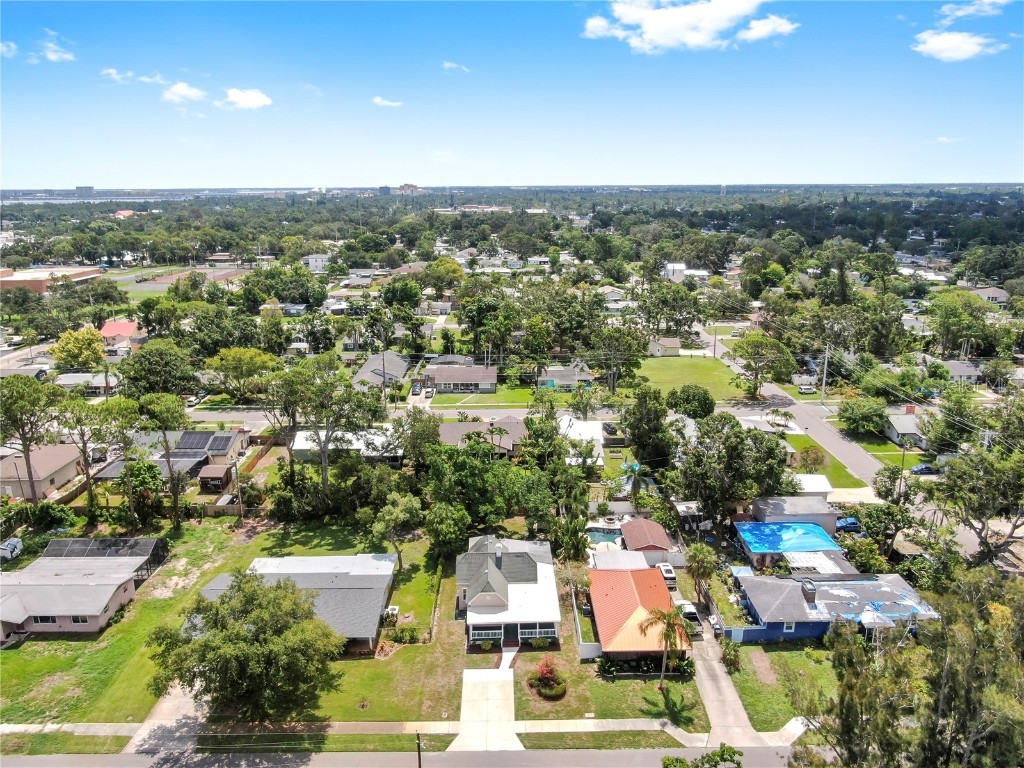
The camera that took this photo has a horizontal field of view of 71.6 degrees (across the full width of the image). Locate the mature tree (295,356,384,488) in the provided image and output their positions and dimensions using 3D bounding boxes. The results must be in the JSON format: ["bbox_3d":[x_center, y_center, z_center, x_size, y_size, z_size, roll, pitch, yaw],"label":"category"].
[{"bbox_3d":[-27.570,6.778,112.988,15.000,23.200,13.500,0,16,0],"label":"mature tree"}]

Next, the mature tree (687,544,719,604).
[{"bbox_3d":[22.530,22.540,84.070,3.700,7.800,3.700,0,16,0],"label":"mature tree"}]

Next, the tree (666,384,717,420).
[{"bbox_3d":[37.160,4.520,146.880,9.900,8.300,9.300,0,16,0],"label":"tree"}]

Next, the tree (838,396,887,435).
[{"bbox_3d":[68.530,6.710,138.760,8.800,8.100,8.800,0,16,0],"label":"tree"}]

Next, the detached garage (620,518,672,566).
[{"bbox_3d":[18.451,21.717,97.170,5.900,3.600,7.000,-1,16,-1],"label":"detached garage"}]

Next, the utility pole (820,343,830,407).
[{"bbox_3d":[72.206,-2.601,163.318,0.500,14.100,0.500,-1,16,-1],"label":"utility pole"}]

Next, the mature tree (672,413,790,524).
[{"bbox_3d":[32.555,12.258,105.253,16.500,16.300,15.000,0,16,0],"label":"mature tree"}]

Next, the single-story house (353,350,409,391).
[{"bbox_3d":[-34.026,-3.619,186.863,11.800,4.800,27.000,-1,16,-1],"label":"single-story house"}]

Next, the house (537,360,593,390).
[{"bbox_3d":[13.270,-1.800,176.560,13.600,4.700,12.500,0,16,0],"label":"house"}]

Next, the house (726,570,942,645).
[{"bbox_3d":[37.474,24.992,82.755,20.300,4.800,10.200,-1,16,-1],"label":"house"}]

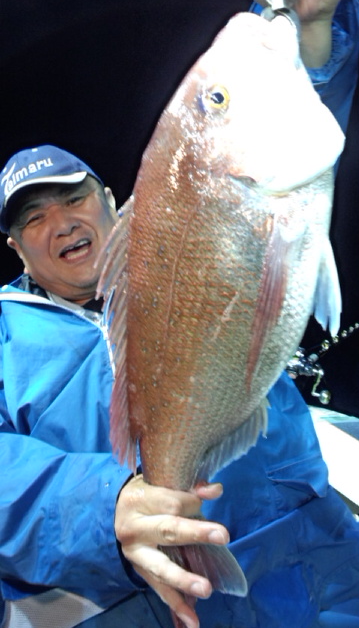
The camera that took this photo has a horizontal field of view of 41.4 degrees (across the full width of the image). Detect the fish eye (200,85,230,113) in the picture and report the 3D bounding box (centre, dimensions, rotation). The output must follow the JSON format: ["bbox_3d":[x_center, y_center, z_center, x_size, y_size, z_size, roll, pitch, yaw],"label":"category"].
[{"bbox_3d":[0.034,-0.198,0.437,0.027,0.026,0.013,9,3,5],"label":"fish eye"}]

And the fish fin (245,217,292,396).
[{"bbox_3d":[0.084,-0.008,0.445,0.030,0.165,0.018,7,5,-14],"label":"fish fin"}]

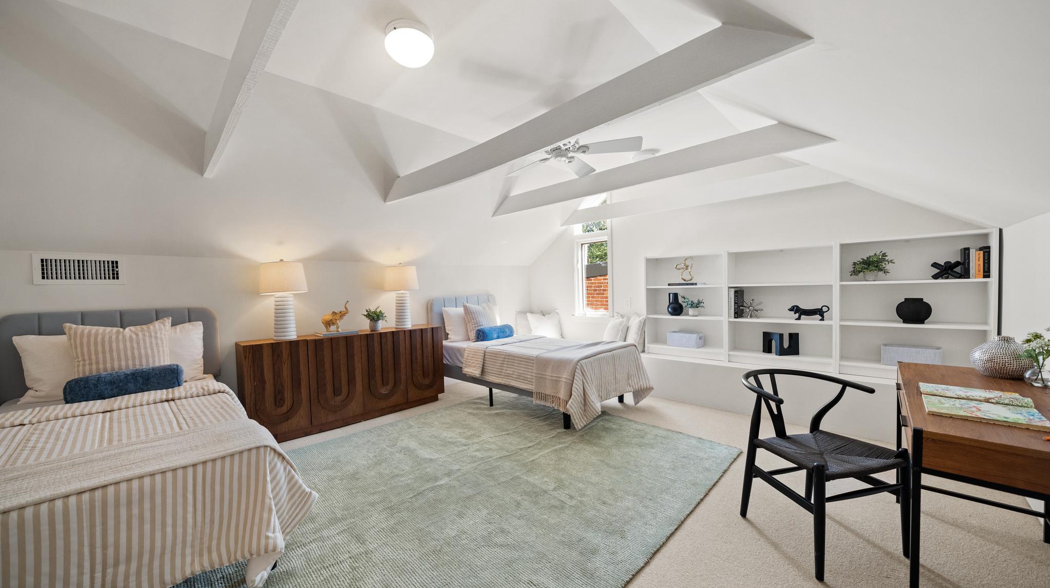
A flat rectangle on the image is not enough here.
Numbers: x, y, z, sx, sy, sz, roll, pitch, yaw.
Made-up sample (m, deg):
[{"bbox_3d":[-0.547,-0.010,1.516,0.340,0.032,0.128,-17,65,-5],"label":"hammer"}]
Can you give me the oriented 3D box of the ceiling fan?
[{"bbox_3d":[0.285,-1.135,2.563,1.200,0.320,1.200,1,2,45],"label":"ceiling fan"}]

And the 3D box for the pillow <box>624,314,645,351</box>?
[{"bbox_3d":[1.268,0.444,4.040,0.150,0.420,0.420,9,2,0],"label":"pillow"}]

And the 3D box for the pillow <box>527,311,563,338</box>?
[{"bbox_3d":[0.291,0.455,4.973,0.470,0.420,0.150,-1,-8,-8],"label":"pillow"}]

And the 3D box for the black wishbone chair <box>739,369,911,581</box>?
[{"bbox_3d":[1.426,0.811,1.735,0.560,0.757,0.520,-1,2,-14],"label":"black wishbone chair"}]

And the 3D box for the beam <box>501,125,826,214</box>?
[{"bbox_3d":[0.705,-0.965,3.000,2.950,0.185,0.045,1,2,43],"label":"beam"}]

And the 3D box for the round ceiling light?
[{"bbox_3d":[-0.560,-1.196,1.715,0.230,0.133,0.230,-1,2,0],"label":"round ceiling light"}]

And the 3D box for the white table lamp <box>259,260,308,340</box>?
[{"bbox_3d":[-2.073,0.049,3.021,0.350,0.685,0.350,1,2,45],"label":"white table lamp"}]

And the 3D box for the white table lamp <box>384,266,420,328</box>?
[{"bbox_3d":[-1.305,0.019,3.734,0.350,0.680,0.350,1,2,45],"label":"white table lamp"}]

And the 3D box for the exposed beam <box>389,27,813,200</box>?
[{"bbox_3d":[-0.157,-0.914,2.166,2.970,0.185,0.045,1,2,43],"label":"exposed beam"}]

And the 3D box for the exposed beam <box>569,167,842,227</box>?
[{"bbox_3d":[1.538,-1.002,3.793,2.920,0.185,0.045,1,2,44],"label":"exposed beam"}]

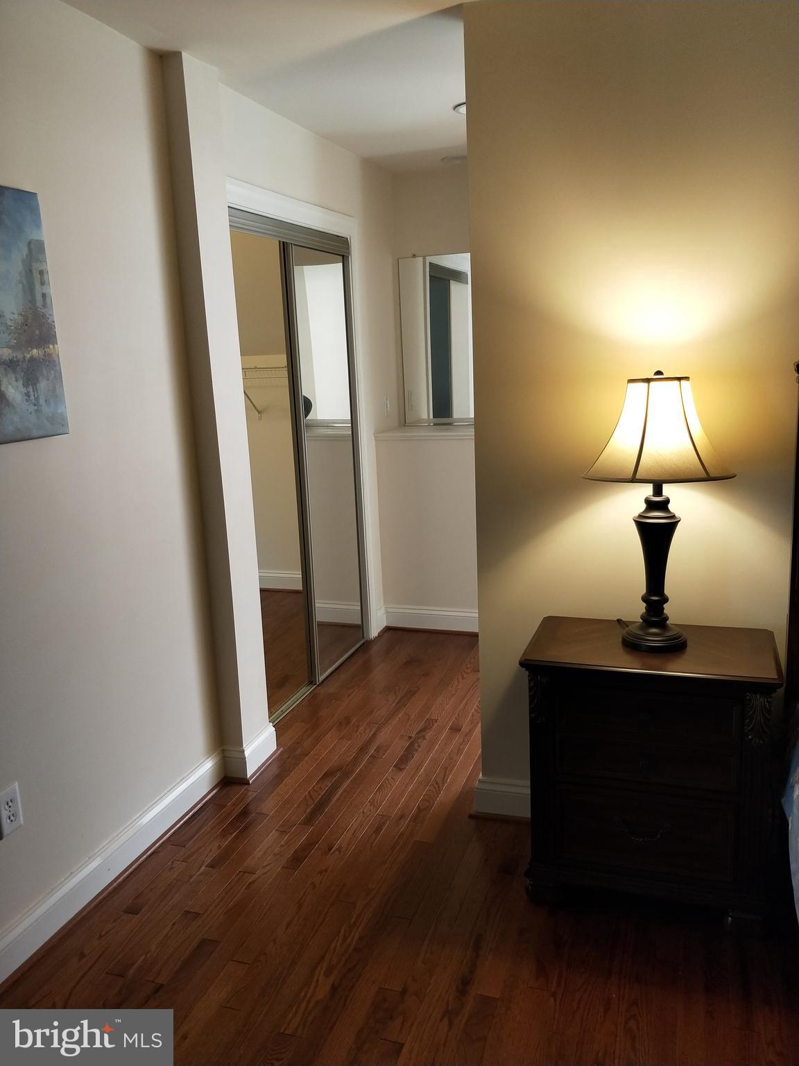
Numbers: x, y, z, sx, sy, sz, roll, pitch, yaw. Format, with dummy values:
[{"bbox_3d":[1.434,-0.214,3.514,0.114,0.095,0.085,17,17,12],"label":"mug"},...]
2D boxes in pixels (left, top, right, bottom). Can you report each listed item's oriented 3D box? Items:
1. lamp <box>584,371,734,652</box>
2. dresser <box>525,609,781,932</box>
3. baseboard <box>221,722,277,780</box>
[{"bbox_3d":[0.692,-0.055,2.066,0.400,0.725,0.400,2,13,18],"label":"lamp"},{"bbox_3d":[0.700,0.661,2.185,0.635,0.724,0.390,2,13,18],"label":"dresser"},{"bbox_3d":[-0.575,0.835,2.986,0.091,0.130,0.234,2,13,20],"label":"baseboard"}]

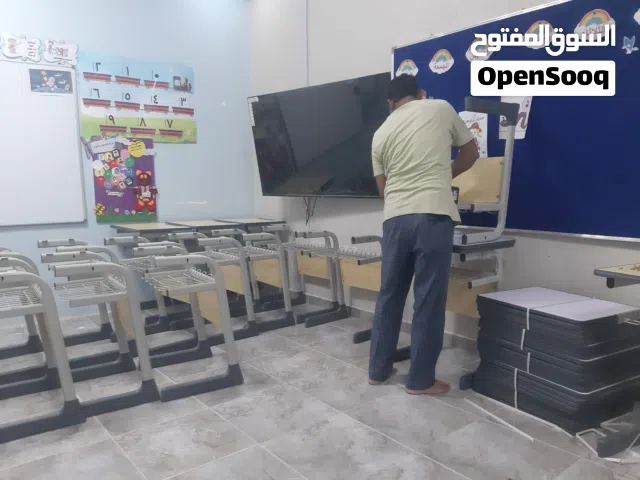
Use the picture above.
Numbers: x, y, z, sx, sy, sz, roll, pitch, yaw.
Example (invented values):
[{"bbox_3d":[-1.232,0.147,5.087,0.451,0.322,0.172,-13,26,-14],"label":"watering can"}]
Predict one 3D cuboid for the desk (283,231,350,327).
[{"bbox_3d":[-0.152,0.267,4.160,0.450,0.730,0.600,-5,8,-38],"label":"desk"}]

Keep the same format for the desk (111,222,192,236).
[{"bbox_3d":[-1.392,0.268,4.170,0.480,0.750,0.680,-5,8,-38],"label":"desk"}]

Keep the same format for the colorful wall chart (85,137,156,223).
[{"bbox_3d":[-1.691,-0.530,4.360,0.560,0.750,0.020,-5,8,-38],"label":"colorful wall chart"}]

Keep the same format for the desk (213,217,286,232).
[{"bbox_3d":[-0.652,0.197,4.758,0.480,0.750,0.680,-5,8,-38],"label":"desk"}]

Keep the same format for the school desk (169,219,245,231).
[{"bbox_3d":[-1.022,0.233,4.464,0.480,0.750,0.680,-5,8,-38],"label":"school desk"}]

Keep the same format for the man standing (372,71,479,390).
[{"bbox_3d":[0.528,-0.031,2.663,0.550,1.640,0.450,2,7,22],"label":"man standing"}]

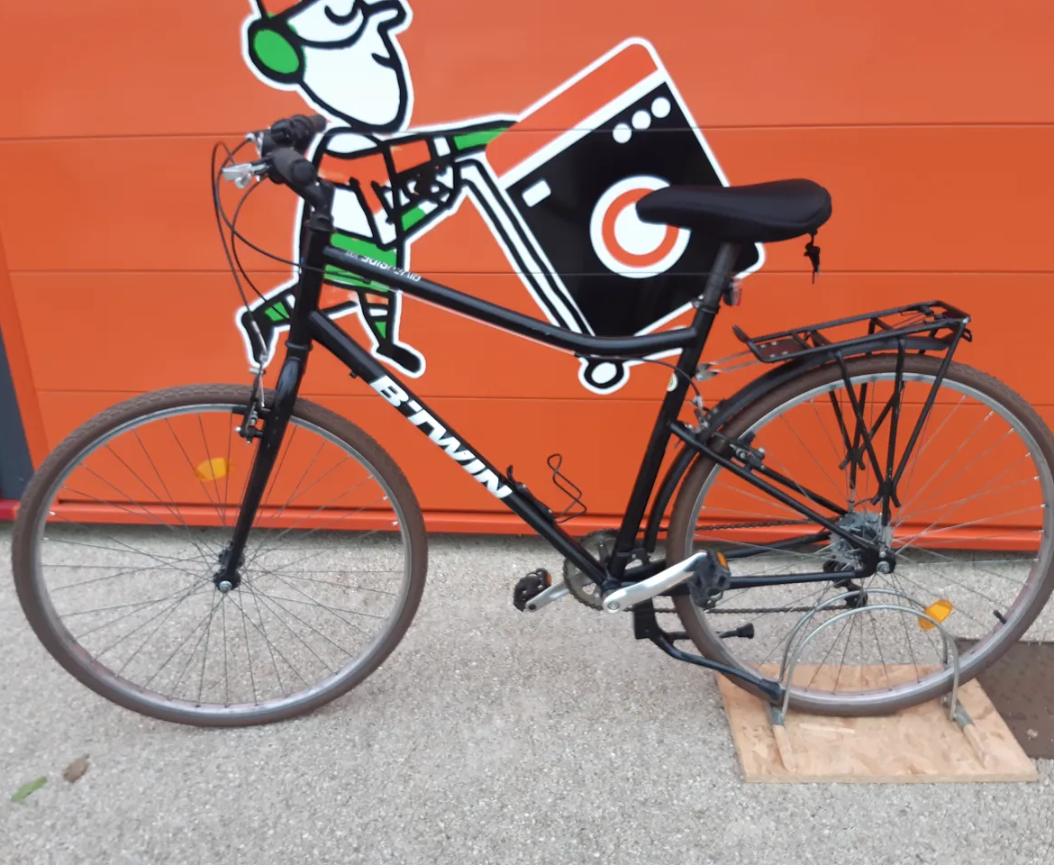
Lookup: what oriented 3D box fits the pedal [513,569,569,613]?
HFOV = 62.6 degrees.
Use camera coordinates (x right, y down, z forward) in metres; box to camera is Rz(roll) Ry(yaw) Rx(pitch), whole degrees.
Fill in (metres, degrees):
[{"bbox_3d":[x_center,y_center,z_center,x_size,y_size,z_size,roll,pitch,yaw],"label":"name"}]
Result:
[{"bbox_3d":[0.016,0.308,1.708,0.088,0.032,0.111,-21,17,8],"label":"pedal"}]

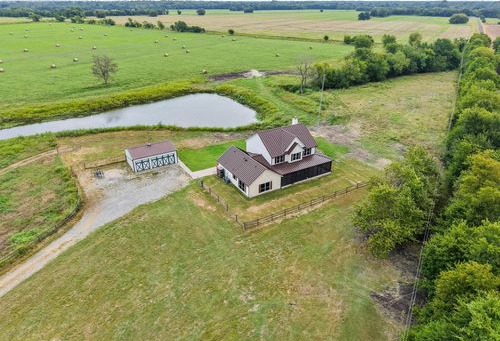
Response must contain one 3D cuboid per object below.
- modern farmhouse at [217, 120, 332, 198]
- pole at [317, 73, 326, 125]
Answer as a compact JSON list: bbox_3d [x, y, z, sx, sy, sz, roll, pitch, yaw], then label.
[{"bbox_3d":[5.236,-3.635,68.672,20.160,8.915,12.978,-14,30,-26],"label":"modern farmhouse"},{"bbox_3d":[19.400,-18.735,93.950,0.350,13.700,0.350,0,26,0],"label":"pole"}]

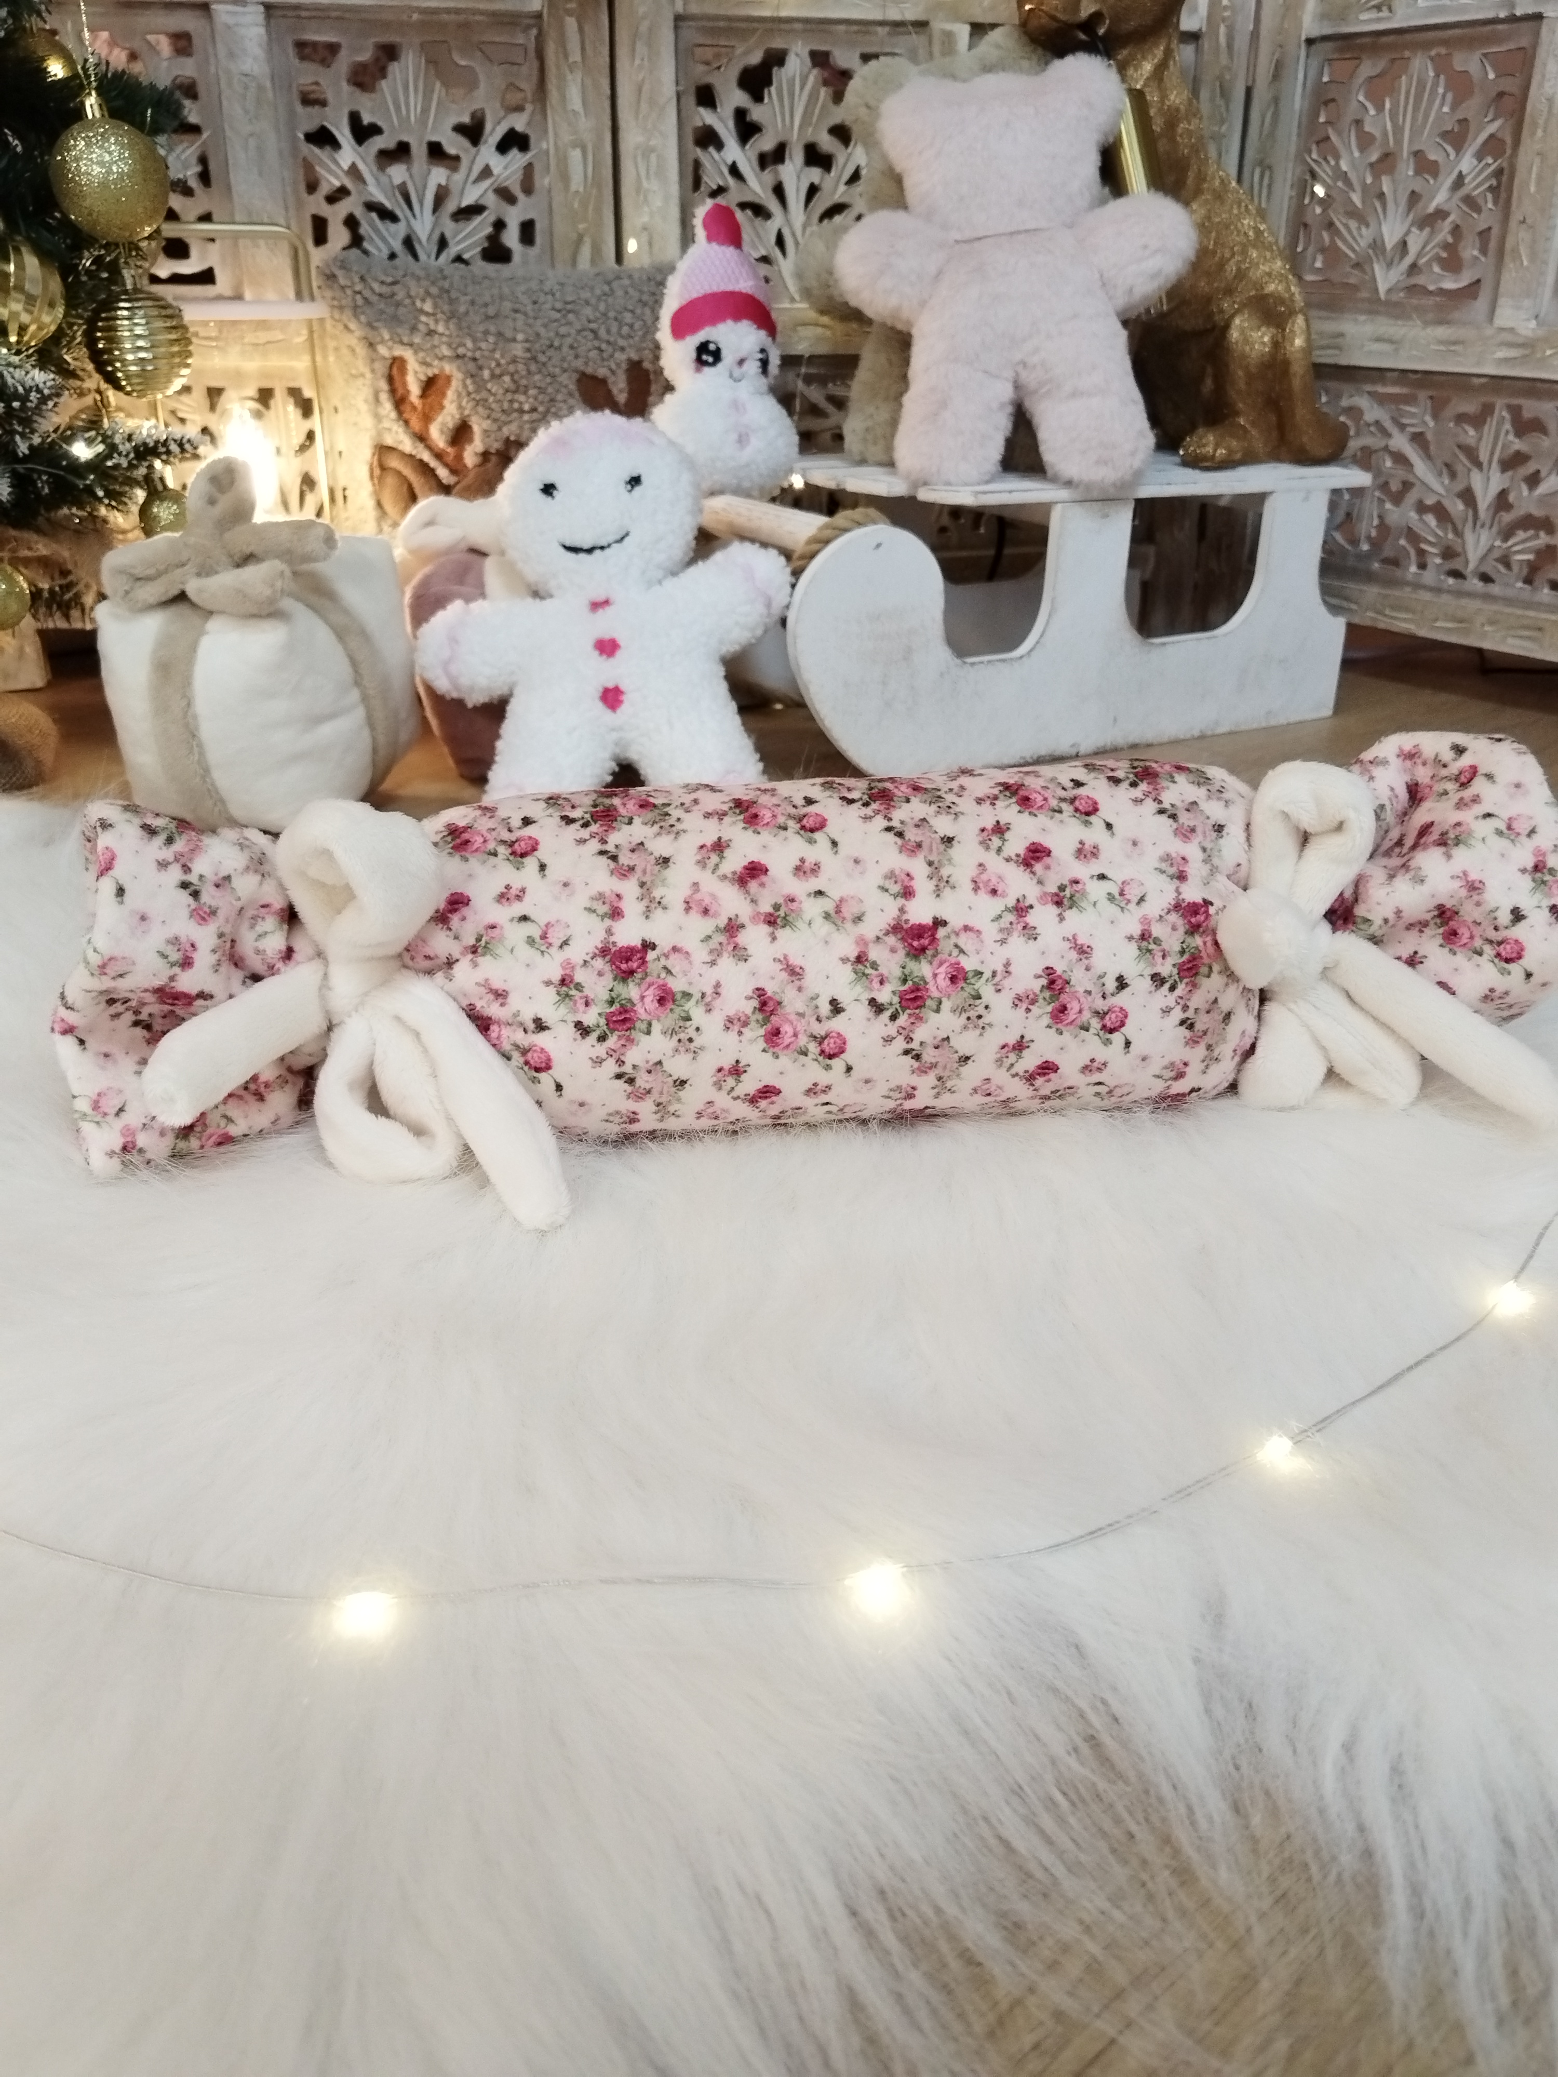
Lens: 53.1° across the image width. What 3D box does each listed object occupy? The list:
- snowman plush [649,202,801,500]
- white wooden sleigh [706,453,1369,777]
[{"bbox_3d":[-0.034,-0.432,0.986,0.105,0.168,0.063,-12,29,-28],"label":"snowman plush"},{"bbox_3d":[0.151,-0.307,1.083,0.503,0.171,0.227,-15,30,-31],"label":"white wooden sleigh"}]

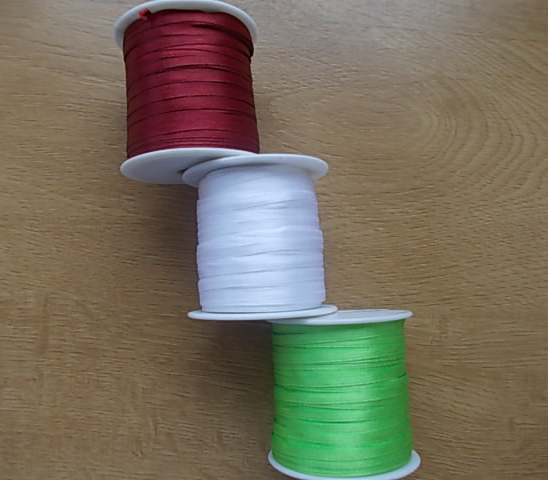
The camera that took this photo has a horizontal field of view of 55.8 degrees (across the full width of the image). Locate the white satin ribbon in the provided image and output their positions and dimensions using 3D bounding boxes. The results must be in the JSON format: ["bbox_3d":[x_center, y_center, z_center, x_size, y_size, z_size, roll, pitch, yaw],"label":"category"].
[{"bbox_3d":[-0.005,0.001,0.187,0.045,0.045,0.049,-3,85,-3],"label":"white satin ribbon"}]

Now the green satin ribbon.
[{"bbox_3d":[0.024,0.052,0.186,0.048,0.048,0.047,-2,86,-3],"label":"green satin ribbon"}]

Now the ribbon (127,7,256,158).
[{"bbox_3d":[-0.031,-0.051,0.193,0.047,0.047,0.048,-4,85,-3],"label":"ribbon"}]

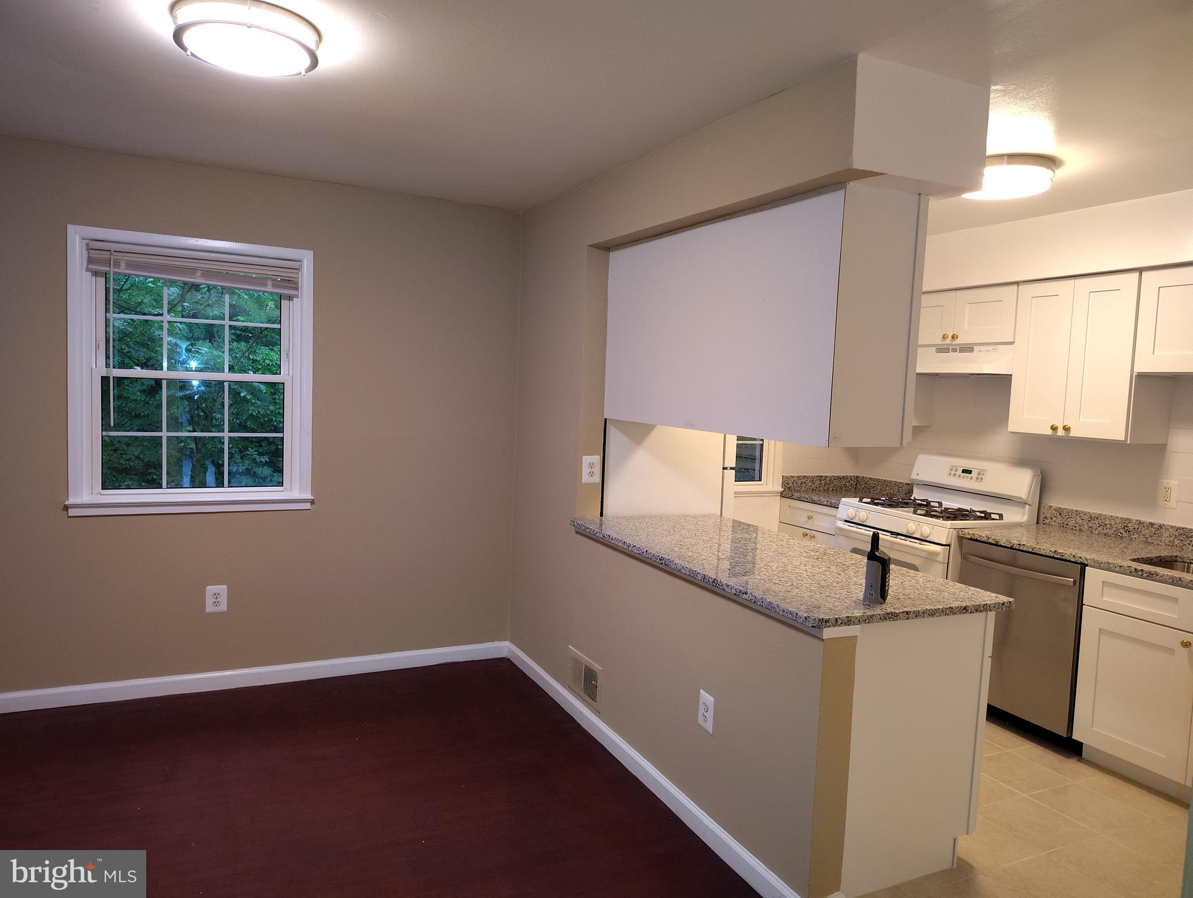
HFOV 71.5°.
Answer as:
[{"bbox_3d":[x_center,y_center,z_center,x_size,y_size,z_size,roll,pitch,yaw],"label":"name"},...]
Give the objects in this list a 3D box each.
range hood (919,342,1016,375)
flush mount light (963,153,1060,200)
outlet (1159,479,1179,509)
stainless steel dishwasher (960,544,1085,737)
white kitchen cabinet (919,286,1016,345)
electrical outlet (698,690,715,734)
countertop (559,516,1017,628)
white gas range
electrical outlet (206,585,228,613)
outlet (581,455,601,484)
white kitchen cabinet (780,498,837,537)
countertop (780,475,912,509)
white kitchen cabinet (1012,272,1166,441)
[{"bbox_3d":[1.992,-0.487,4.561,0.521,0.156,0.762,0,5,-26],"label":"range hood"},{"bbox_3d":[1.584,-1.053,3.236,0.365,0.090,0.365,0,5,-26],"label":"flush mount light"},{"bbox_3d":[2.630,0.216,3.818,0.009,0.128,0.083,0,5,-26],"label":"outlet"},{"bbox_3d":[2.187,0.881,3.976,0.625,0.823,0.605,0,5,-26],"label":"stainless steel dishwasher"},{"bbox_3d":[2.089,-0.714,4.585,0.325,0.304,0.762,0,5,-26],"label":"white kitchen cabinet"},{"bbox_3d":[0.371,0.898,2.829,0.010,0.122,0.085,0,5,-26],"label":"electrical outlet"},{"bbox_3d":[0.620,0.429,3.333,0.807,0.030,1.757,0,5,-26],"label":"countertop"},{"bbox_3d":[1.854,0.667,4.599,0.690,1.199,0.760,0,5,-26],"label":"white gas range"},{"bbox_3d":[-1.823,0.725,3.970,0.090,0.130,0.009,0,5,-26],"label":"electrical outlet"},{"bbox_3d":[-0.019,0.098,3.808,0.089,0.128,0.010,0,5,-26],"label":"outlet"},{"bbox_3d":[1.585,0.763,5.246,0.635,0.877,0.600,0,5,-26],"label":"white kitchen cabinet"},{"bbox_3d":[1.602,0.271,5.206,0.662,0.134,0.610,0,5,-26],"label":"countertop"},{"bbox_3d":[2.383,-0.428,3.997,0.318,0.758,0.604,0,5,-26],"label":"white kitchen cabinet"}]

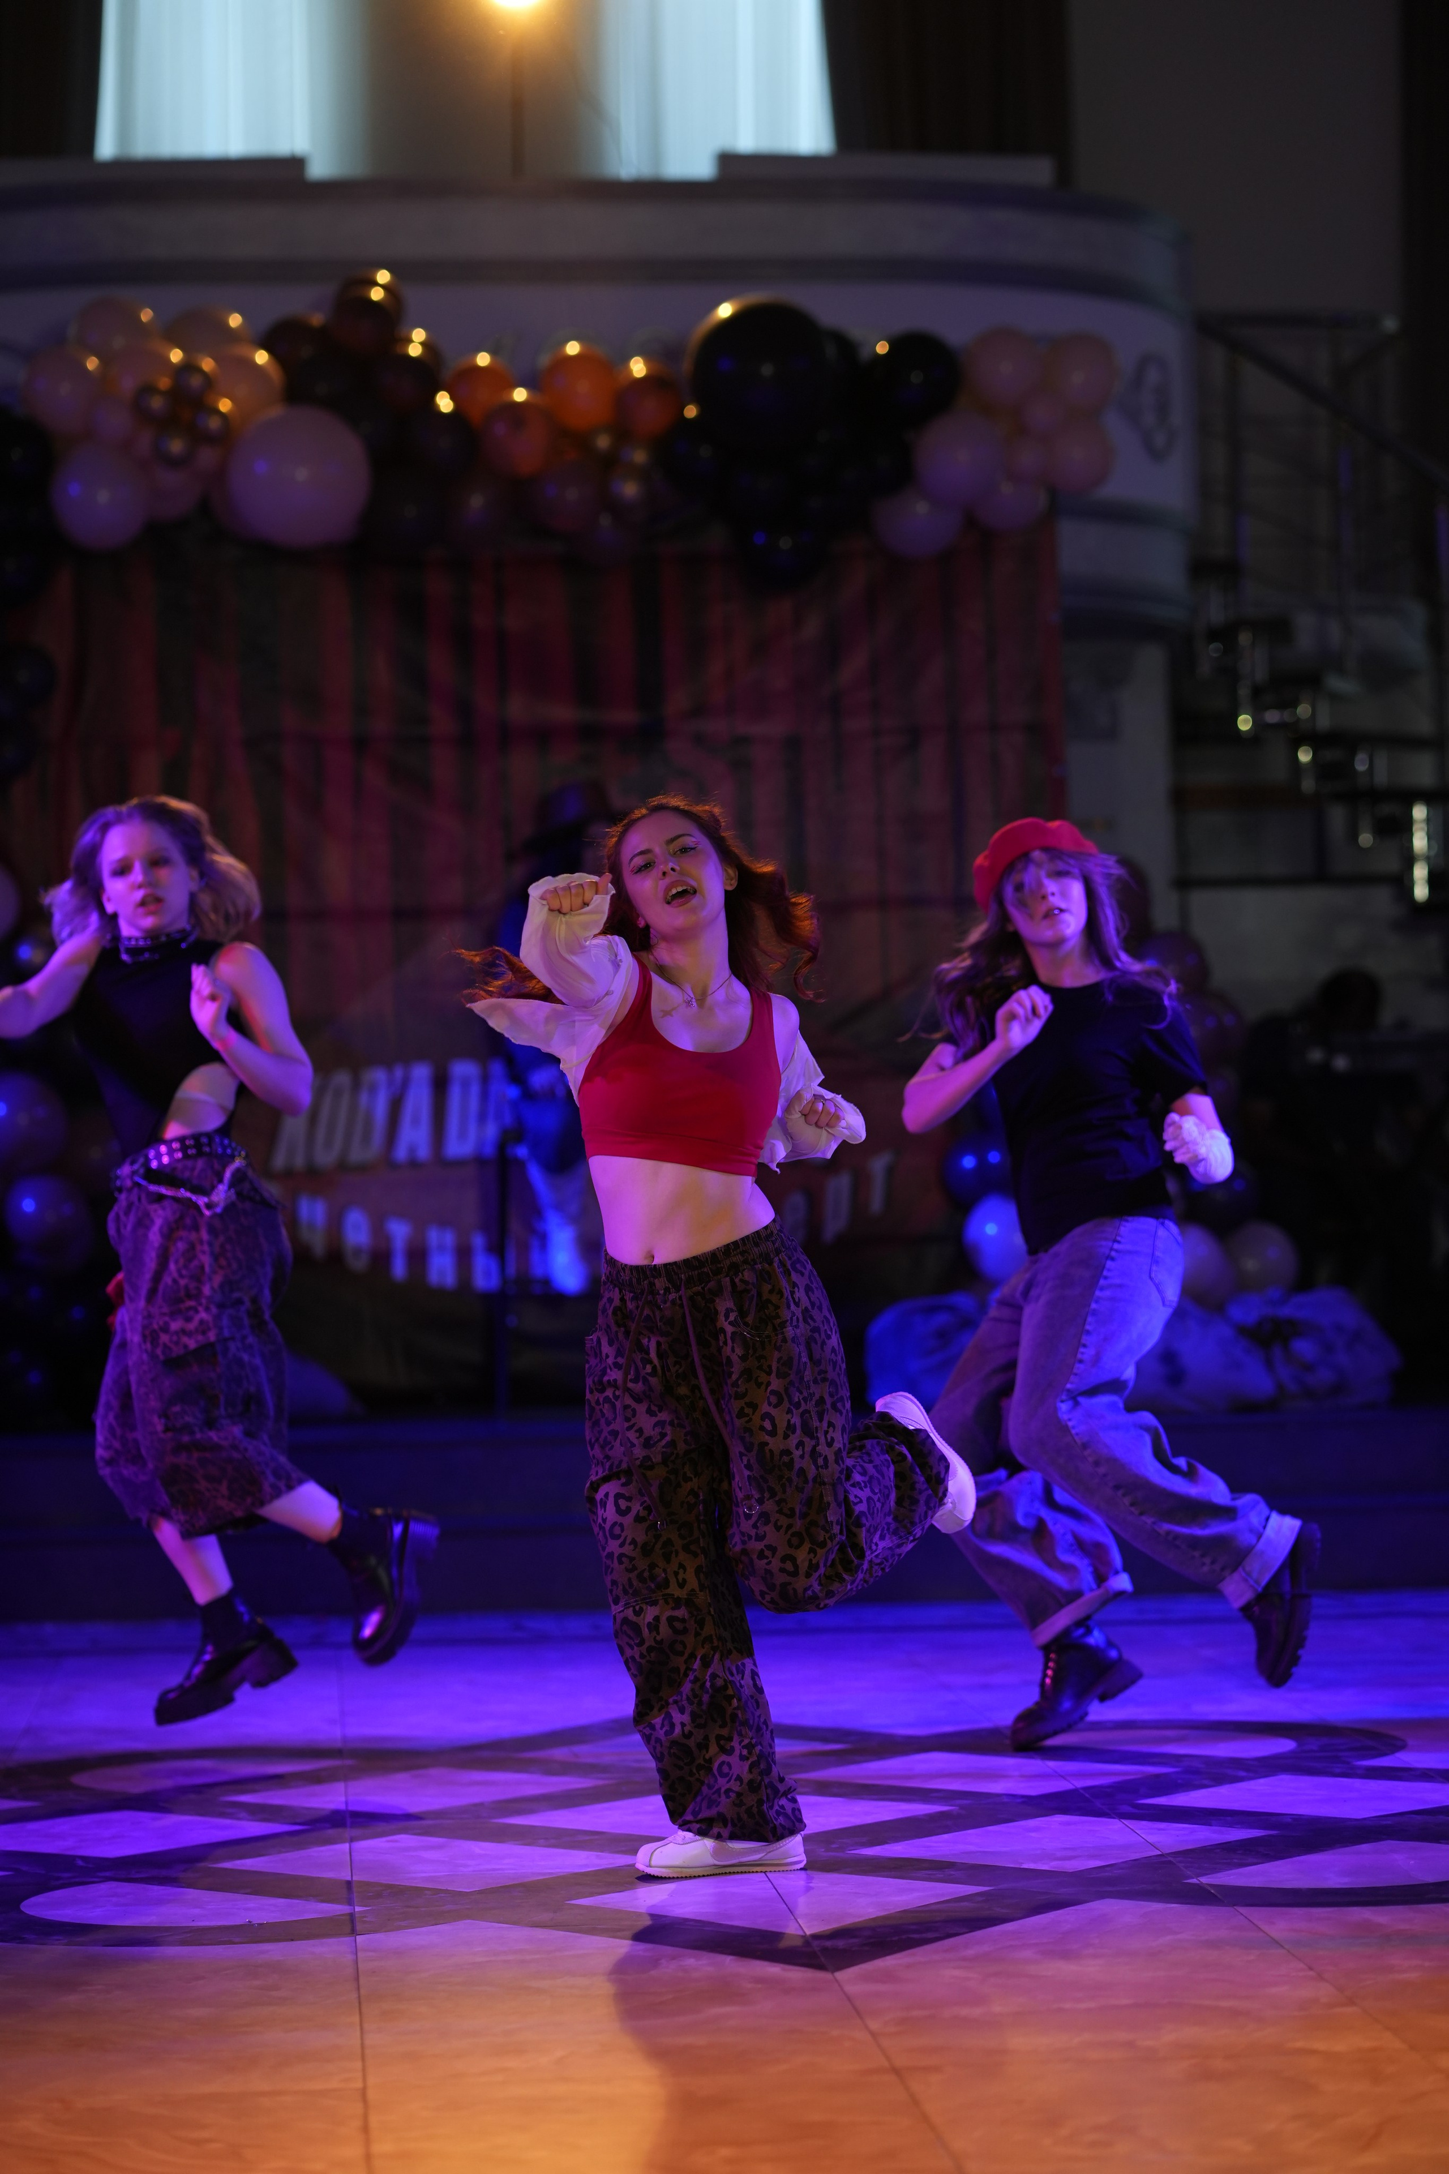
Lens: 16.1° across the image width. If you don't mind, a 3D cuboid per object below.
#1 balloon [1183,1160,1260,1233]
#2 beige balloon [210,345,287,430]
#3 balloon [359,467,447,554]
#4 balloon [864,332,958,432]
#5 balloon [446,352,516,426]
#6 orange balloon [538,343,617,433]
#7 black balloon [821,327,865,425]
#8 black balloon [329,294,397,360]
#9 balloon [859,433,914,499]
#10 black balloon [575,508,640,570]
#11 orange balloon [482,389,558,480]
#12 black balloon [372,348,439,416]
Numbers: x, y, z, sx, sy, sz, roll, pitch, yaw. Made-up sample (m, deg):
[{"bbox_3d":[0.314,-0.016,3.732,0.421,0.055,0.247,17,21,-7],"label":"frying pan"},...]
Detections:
[{"bbox_3d":[1.408,0.307,14.493,0.216,0.221,0.216,-1,-1,-3],"label":"balloon"},{"bbox_3d":[-1.220,-1.776,13.072,0.208,0.216,0.208,-1,-1,-5],"label":"beige balloon"},{"bbox_3d":[-0.866,-1.548,13.800,0.228,0.242,0.228,0,-1,-5],"label":"balloon"},{"bbox_3d":[0.532,-1.995,14.491,0.269,0.283,0.269,-1,-1,-3],"label":"balloon"},{"bbox_3d":[-0.656,-1.879,13.850,0.193,0.206,0.193,0,-1,-5],"label":"balloon"},{"bbox_3d":[-0.415,-1.973,14.489,0.216,0.259,0.225,-1,-1,-3],"label":"orange balloon"},{"bbox_3d":[0.265,-1.930,13.900,0.225,0.244,0.225,0,-1,-5],"label":"black balloon"},{"bbox_3d":[-0.967,-2.038,13.750,0.178,0.182,0.178,0,-1,-5],"label":"black balloon"},{"bbox_3d":[0.389,-1.610,13.201,0.188,0.192,0.188,-1,-1,-5],"label":"balloon"},{"bbox_3d":[-0.306,-1.427,13.126,0.178,0.195,0.178,-1,-1,-5],"label":"black balloon"},{"bbox_3d":[-0.578,-1.824,14.377,0.209,0.247,0.219,-1,-1,-3],"label":"orange balloon"},{"bbox_3d":[-0.856,-1.891,13.750,0.187,0.191,0.187,0,-1,-5],"label":"black balloon"}]

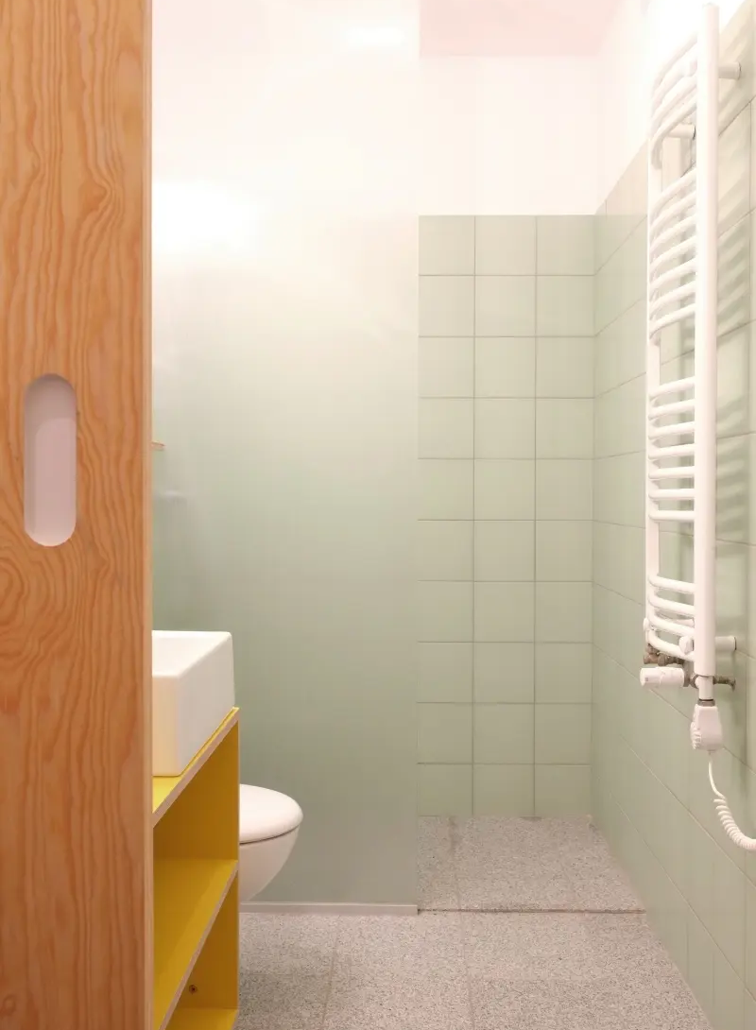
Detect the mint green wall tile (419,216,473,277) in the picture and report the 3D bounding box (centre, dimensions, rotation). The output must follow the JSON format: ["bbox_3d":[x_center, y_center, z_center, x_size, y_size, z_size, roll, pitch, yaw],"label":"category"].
[{"bbox_3d":[0.216,-0.880,3.391,0.196,0.192,0.009,0,1,1],"label":"mint green wall tile"}]

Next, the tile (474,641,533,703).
[{"bbox_3d":[0.413,0.517,3.419,0.198,0.198,0.009,0,1,1],"label":"tile"}]

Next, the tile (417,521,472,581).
[{"bbox_3d":[0.216,0.119,3.413,0.198,0.198,0.009,0,1,1],"label":"tile"}]

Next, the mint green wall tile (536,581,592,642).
[{"bbox_3d":[0.611,0.319,3.414,0.188,0.198,0.009,0,1,1],"label":"mint green wall tile"}]

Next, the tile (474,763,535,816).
[{"bbox_3d":[0.415,0.906,3.429,0.198,0.173,0.009,0,1,1],"label":"tile"}]

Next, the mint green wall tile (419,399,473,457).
[{"bbox_3d":[0.215,-0.283,3.405,0.196,0.198,0.009,0,1,1],"label":"mint green wall tile"}]

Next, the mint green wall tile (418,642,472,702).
[{"bbox_3d":[0.216,0.522,3.439,0.199,0.199,0.009,0,1,1],"label":"mint green wall tile"}]

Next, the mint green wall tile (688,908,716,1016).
[{"bbox_3d":[0.682,0.940,2.185,0.009,0.175,0.194,0,1,1],"label":"mint green wall tile"}]

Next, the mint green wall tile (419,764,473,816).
[{"bbox_3d":[0.216,0.908,3.448,0.199,0.169,0.009,0,1,1],"label":"mint green wall tile"}]

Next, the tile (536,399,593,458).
[{"bbox_3d":[0.613,-0.282,3.412,0.188,0.199,0.009,0,1,1],"label":"tile"}]

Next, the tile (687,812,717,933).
[{"bbox_3d":[0.678,0.747,2.168,0.009,0.198,0.195,0,1,1],"label":"tile"}]

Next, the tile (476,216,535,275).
[{"bbox_3d":[0.415,-0.879,3.387,0.198,0.192,0.009,0,1,1],"label":"tile"}]

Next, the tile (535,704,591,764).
[{"bbox_3d":[0.612,0.723,3.434,0.188,0.199,0.009,0,1,1],"label":"tile"}]

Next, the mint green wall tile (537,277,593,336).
[{"bbox_3d":[0.613,-0.684,3.404,0.188,0.199,0.009,0,1,1],"label":"mint green wall tile"}]

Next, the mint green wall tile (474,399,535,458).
[{"bbox_3d":[0.414,-0.282,3.400,0.198,0.198,0.009,0,1,1],"label":"mint green wall tile"}]

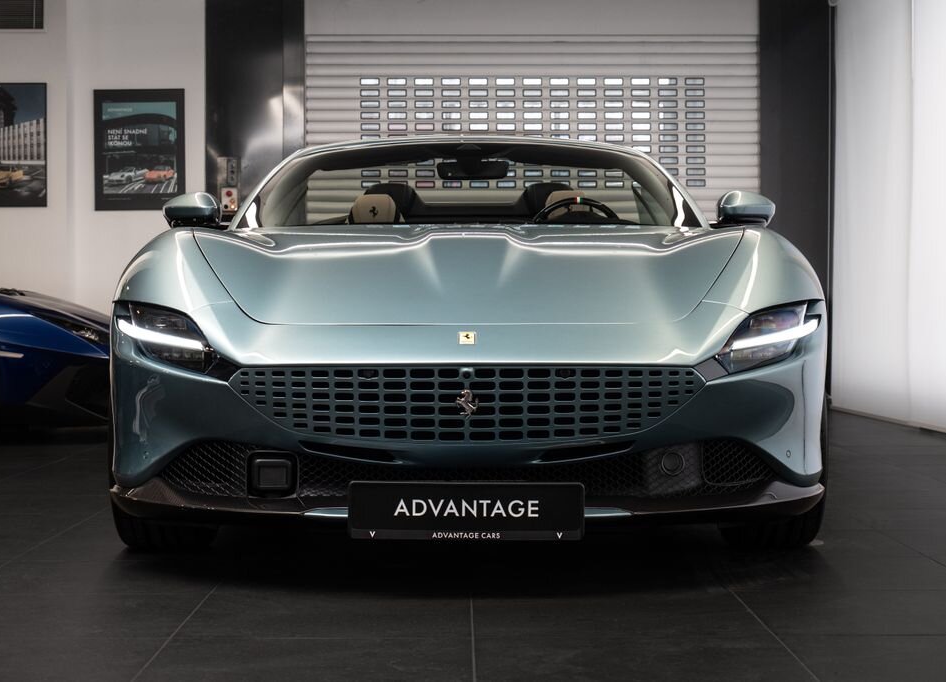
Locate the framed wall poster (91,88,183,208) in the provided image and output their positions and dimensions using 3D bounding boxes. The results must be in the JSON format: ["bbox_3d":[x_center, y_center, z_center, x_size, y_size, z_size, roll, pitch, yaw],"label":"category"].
[{"bbox_3d":[-2.246,-1.286,11.500,0.613,0.812,0.030,0,1,-1],"label":"framed wall poster"}]

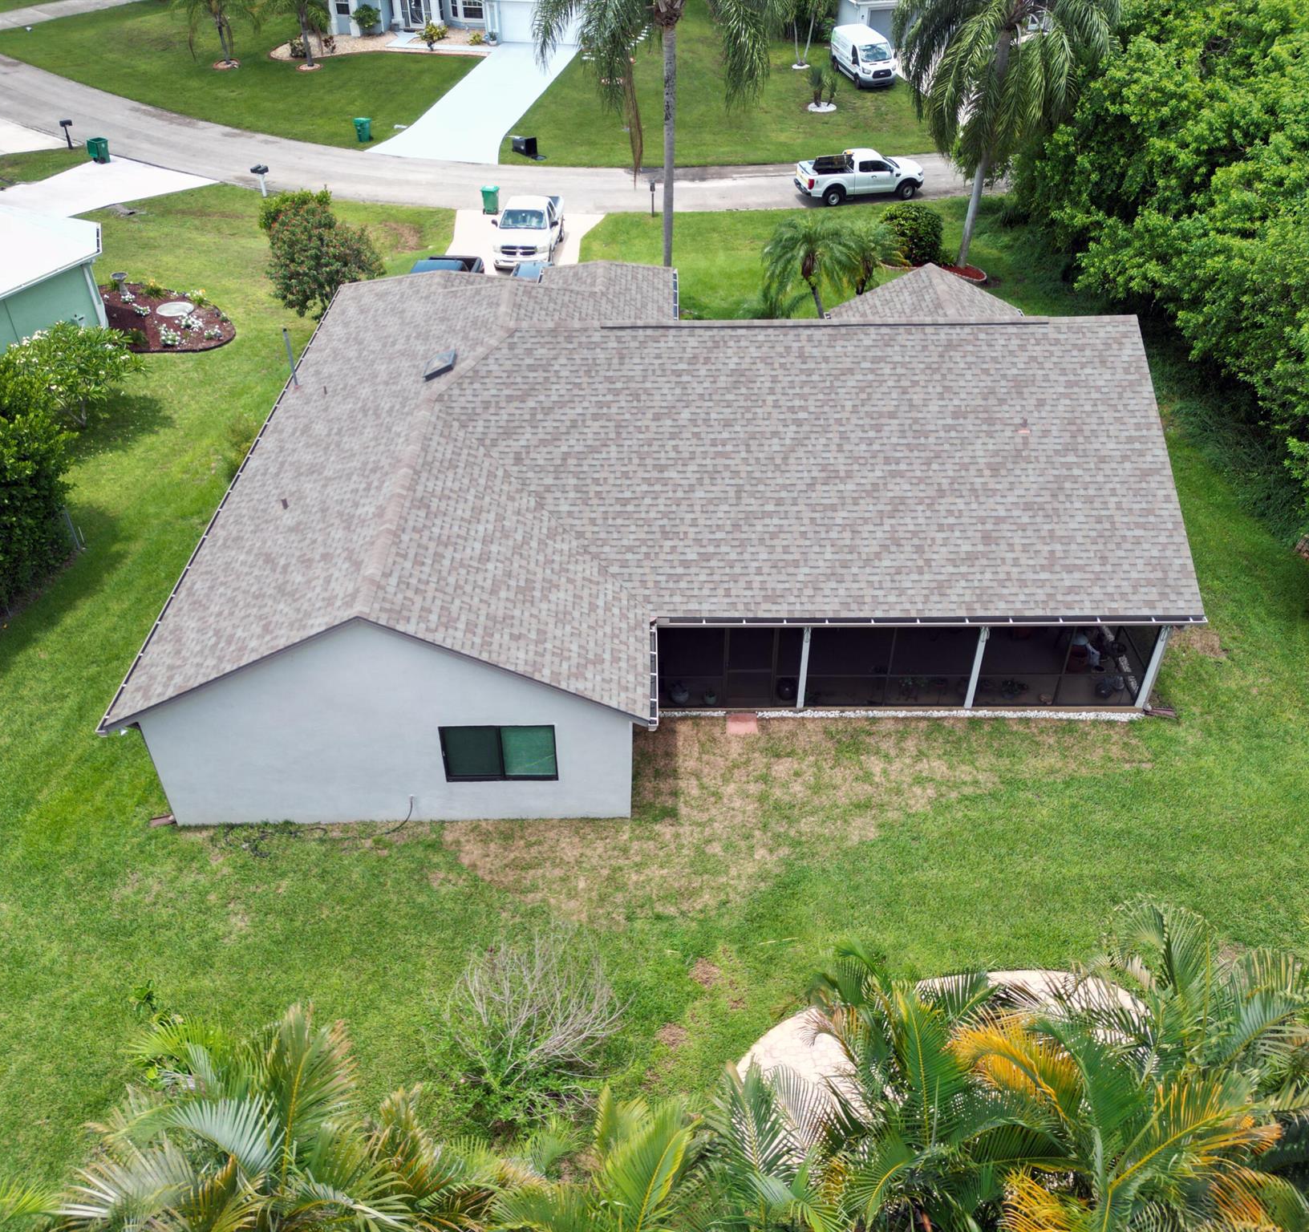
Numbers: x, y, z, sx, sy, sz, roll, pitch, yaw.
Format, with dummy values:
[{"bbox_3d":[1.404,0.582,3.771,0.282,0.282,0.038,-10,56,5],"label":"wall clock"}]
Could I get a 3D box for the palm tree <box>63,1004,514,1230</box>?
[{"bbox_3d":[-3.891,6.618,12.864,4.400,4.000,4.000,-1,38,0],"label":"palm tree"}]

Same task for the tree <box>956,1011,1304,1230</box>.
[{"bbox_3d":[4.871,6.620,12.457,3.434,4.242,3.232,0,38,0],"label":"tree"}]

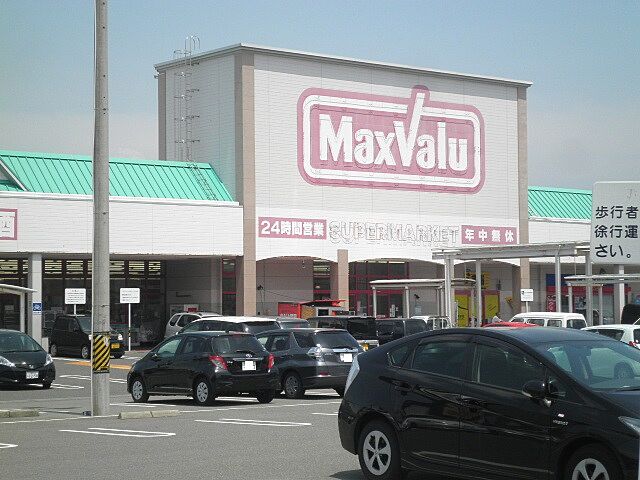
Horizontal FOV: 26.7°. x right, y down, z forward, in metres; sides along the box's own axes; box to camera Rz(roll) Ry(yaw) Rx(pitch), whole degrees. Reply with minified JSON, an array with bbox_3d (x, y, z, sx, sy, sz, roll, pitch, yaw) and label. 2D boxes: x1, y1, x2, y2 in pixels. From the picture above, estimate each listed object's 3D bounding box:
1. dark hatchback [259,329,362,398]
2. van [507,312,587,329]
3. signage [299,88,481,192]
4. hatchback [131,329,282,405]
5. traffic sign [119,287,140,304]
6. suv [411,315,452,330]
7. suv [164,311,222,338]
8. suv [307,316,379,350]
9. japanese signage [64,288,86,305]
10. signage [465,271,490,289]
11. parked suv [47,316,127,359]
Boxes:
[{"bbox_3d":[-0.744,2.921,31.876,1.695,1.540,4.410,1,-3,-39],"label":"dark hatchback"},{"bbox_3d":[8.540,3.710,51.600,1.480,1.880,3.400,2,-4,-38],"label":"van"},{"bbox_3d":[3.926,-5.189,67.572,12.704,5.391,0.200,1,-3,-39],"label":"signage"},{"bbox_3d":[-2.573,2.701,28.675,1.695,1.500,3.885,1,-3,-39],"label":"hatchback"},{"bbox_3d":[-7.648,2.269,54.582,0.946,0.622,0.050,1,-3,-39],"label":"traffic sign"},{"bbox_3d":[4.800,3.805,51.350,1.475,1.770,3.395,1,-3,-39],"label":"suv"},{"bbox_3d":[-4.650,3.766,54.500,1.560,1.670,3.650,1,-3,-39],"label":"suv"},{"bbox_3d":[0.350,3.433,46.000,1.475,1.650,3.395,1,-3,-39],"label":"suv"},{"bbox_3d":[-9.527,2.215,52.782,0.933,0.637,0.050,1,-3,-39],"label":"japanese signage"},{"bbox_3d":[8.530,2.168,72.352,1.891,0.906,0.100,1,-3,-39],"label":"signage"},{"bbox_3d":[-8.728,3.641,50.982,1.475,1.640,3.395,1,-3,-40],"label":"parked suv"}]

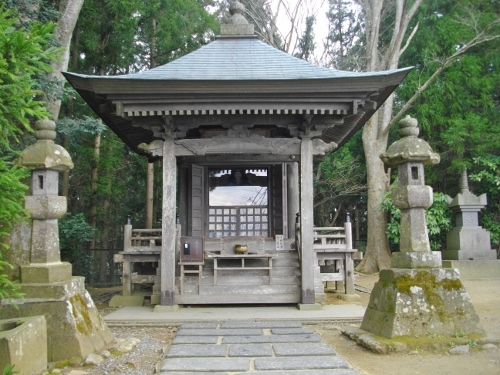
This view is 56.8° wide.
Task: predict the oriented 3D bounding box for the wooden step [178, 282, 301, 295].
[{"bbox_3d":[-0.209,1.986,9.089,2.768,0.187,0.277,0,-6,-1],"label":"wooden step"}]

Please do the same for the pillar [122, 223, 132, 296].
[{"bbox_3d":[-2.568,1.523,9.813,0.164,1.532,0.164,0,-6,-1],"label":"pillar"}]

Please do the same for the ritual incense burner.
[{"bbox_3d":[-0.166,1.243,9.296,0.281,0.180,0.277,0,-6,-1],"label":"ritual incense burner"}]

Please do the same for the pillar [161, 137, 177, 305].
[{"bbox_3d":[-1.506,0.607,8.661,0.246,3.102,0.246,0,-6,-1],"label":"pillar"}]

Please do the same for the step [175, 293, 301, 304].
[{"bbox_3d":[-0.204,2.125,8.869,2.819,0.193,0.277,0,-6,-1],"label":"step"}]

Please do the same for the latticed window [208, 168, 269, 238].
[{"bbox_3d":[-0.266,0.371,11.016,1.437,1.677,0.072,0,-6,-1],"label":"latticed window"}]

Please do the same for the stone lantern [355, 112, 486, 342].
[{"bbox_3d":[2.474,0.482,7.011,1.315,3.195,1.315,0,-6,-5],"label":"stone lantern"}]

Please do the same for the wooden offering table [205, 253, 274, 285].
[{"bbox_3d":[-0.169,1.632,9.222,1.326,0.591,0.410,0,-6,-1],"label":"wooden offering table"}]

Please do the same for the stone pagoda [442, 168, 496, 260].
[{"bbox_3d":[6.744,0.806,14.382,1.120,2.797,1.120,0,-6,0],"label":"stone pagoda"}]

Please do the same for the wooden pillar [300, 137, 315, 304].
[{"bbox_3d":[1.076,0.604,8.723,0.246,3.090,0.246,0,-6,-1],"label":"wooden pillar"}]

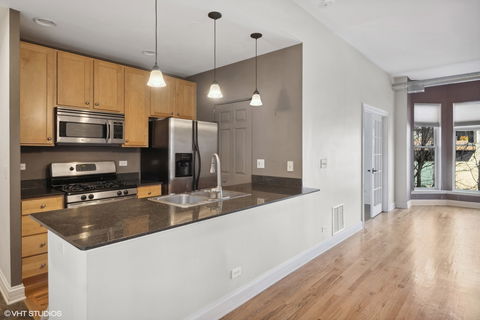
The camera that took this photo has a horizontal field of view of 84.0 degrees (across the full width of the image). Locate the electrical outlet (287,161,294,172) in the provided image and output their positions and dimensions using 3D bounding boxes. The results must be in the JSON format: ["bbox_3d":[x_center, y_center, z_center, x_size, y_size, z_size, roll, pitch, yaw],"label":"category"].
[{"bbox_3d":[0.605,0.073,3.200,0.072,0.116,0.012,1,2,42],"label":"electrical outlet"}]

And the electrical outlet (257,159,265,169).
[{"bbox_3d":[0.273,0.049,3.520,0.116,0.116,0.012,1,2,42],"label":"electrical outlet"}]

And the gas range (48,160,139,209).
[{"bbox_3d":[-1.780,0.643,3.282,0.700,1.200,0.760,1,2,42],"label":"gas range"}]

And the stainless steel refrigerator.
[{"bbox_3d":[-0.920,0.318,4.088,0.820,1.785,0.875,1,2,42],"label":"stainless steel refrigerator"}]

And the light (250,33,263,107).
[{"bbox_3d":[0.181,-0.969,2.880,0.140,0.773,0.140,0,1,0],"label":"light"}]

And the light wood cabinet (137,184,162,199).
[{"bbox_3d":[-1.407,0.746,3.704,0.640,0.800,0.340,1,2,42],"label":"light wood cabinet"}]

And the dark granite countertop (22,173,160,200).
[{"bbox_3d":[-1.786,0.295,3.291,0.680,0.145,1.520,1,2,42],"label":"dark granite countertop"}]

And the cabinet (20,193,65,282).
[{"bbox_3d":[-2.178,0.780,2.863,0.640,0.800,0.360,1,2,42],"label":"cabinet"}]

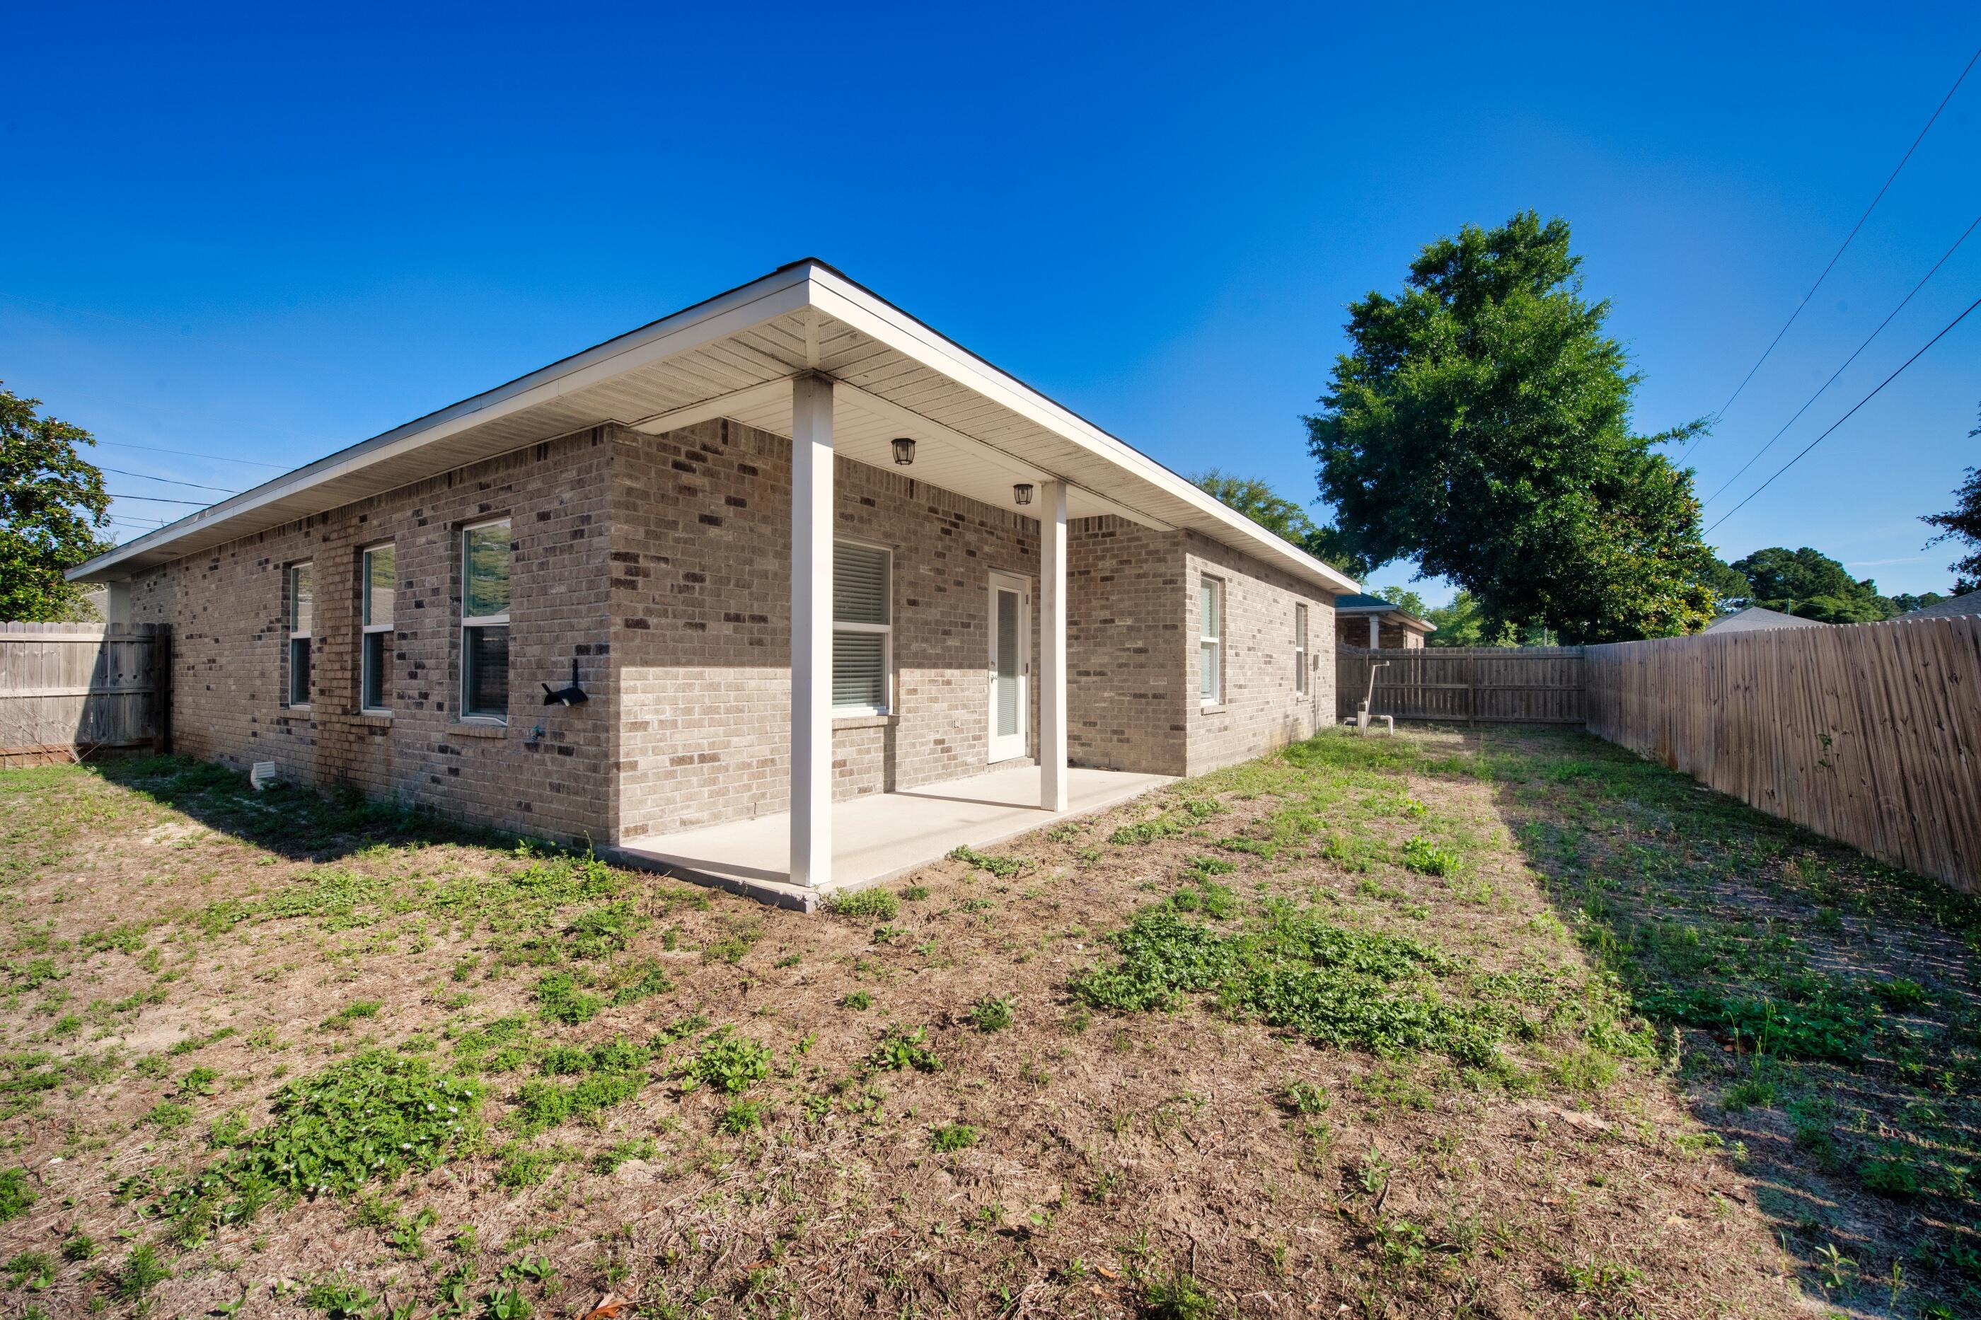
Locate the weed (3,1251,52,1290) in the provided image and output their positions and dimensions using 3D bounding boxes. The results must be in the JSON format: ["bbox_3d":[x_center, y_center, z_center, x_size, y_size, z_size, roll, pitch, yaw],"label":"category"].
[{"bbox_3d":[-2.056,1.304,1.646,0.067,0.045,0.067,0,-1,39],"label":"weed"}]

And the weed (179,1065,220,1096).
[{"bbox_3d":[-2.406,1.280,2.347,0.087,0.070,0.096,-1,-1,44],"label":"weed"}]

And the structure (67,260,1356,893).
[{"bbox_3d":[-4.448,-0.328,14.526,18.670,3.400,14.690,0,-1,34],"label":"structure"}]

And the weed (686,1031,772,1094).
[{"bbox_3d":[-0.802,1.230,2.355,0.258,0.142,0.245,0,-1,-19],"label":"weed"}]

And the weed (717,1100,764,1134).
[{"bbox_3d":[-0.696,1.272,2.148,0.128,0.046,0.115,0,-1,-18],"label":"weed"}]

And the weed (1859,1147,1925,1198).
[{"bbox_3d":[2.399,1.364,2.052,0.129,0.091,0.117,1,-1,-41],"label":"weed"}]

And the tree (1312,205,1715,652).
[{"bbox_3d":[16.528,-6.151,24.570,10.870,15.611,10.544,0,-1,34],"label":"tree"}]

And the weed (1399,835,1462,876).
[{"bbox_3d":[2.787,1.244,4.881,0.348,0.221,0.400,0,-1,30],"label":"weed"}]

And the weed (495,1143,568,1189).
[{"bbox_3d":[-1.157,1.278,1.948,0.158,0.065,0.150,0,-1,-31],"label":"weed"}]

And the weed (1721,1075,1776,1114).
[{"bbox_3d":[2.374,1.358,2.411,0.130,0.078,0.110,-1,-1,44],"label":"weed"}]

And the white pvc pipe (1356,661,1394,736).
[{"bbox_3d":[6.787,0.676,13.593,0.616,1.325,0.250,0,-1,27],"label":"white pvc pipe"}]

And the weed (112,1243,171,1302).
[{"bbox_3d":[-1.776,1.282,1.613,0.078,0.082,0.086,0,-1,43],"label":"weed"}]

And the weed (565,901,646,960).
[{"bbox_3d":[-1.671,1.175,3.361,0.313,0.202,0.407,0,-1,-26],"label":"weed"}]

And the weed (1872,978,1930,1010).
[{"bbox_3d":[3.789,1.389,3.209,0.167,0.099,0.159,1,-1,-40],"label":"weed"}]

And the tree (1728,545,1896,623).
[{"bbox_3d":[66.074,-3.526,62.043,9.000,11.424,9.400,1,-1,-43],"label":"tree"}]

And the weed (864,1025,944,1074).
[{"bbox_3d":[-0.278,1.247,2.473,0.251,0.101,0.239,0,-1,-6],"label":"weed"}]

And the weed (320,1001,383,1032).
[{"bbox_3d":[-2.281,1.269,2.749,0.177,0.059,0.142,1,-1,-40],"label":"weed"}]

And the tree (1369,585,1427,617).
[{"bbox_3d":[22.177,-1.167,42.015,3.800,5.864,3.800,0,-1,28],"label":"tree"}]

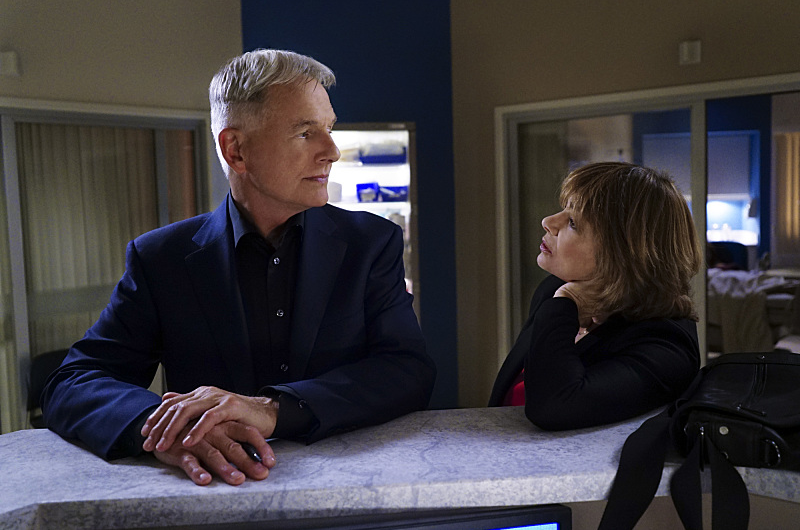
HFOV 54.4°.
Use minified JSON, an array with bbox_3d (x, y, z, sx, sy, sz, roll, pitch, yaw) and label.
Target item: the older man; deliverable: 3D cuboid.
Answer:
[{"bbox_3d":[-0.264,0.495,1.430,0.670,1.720,0.640,-2,3,-12],"label":"older man"}]

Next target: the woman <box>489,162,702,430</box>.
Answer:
[{"bbox_3d":[0.398,0.573,1.566,0.480,1.520,0.580,2,4,41],"label":"woman"}]

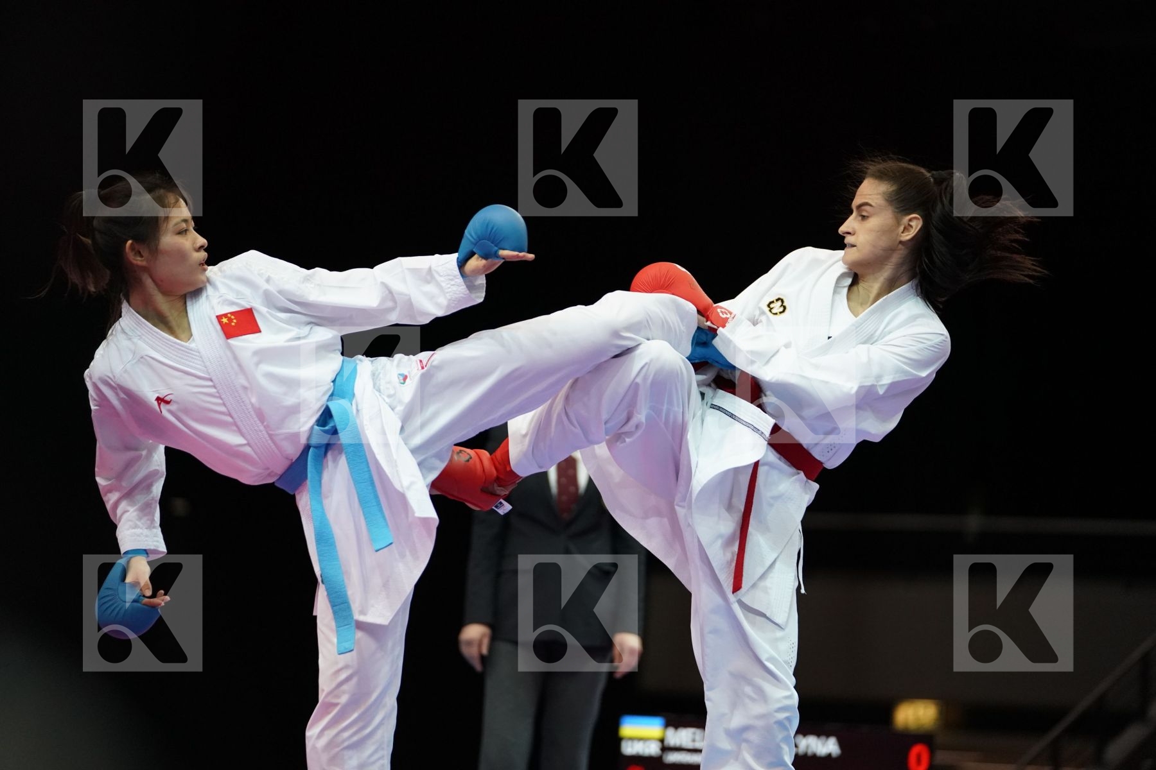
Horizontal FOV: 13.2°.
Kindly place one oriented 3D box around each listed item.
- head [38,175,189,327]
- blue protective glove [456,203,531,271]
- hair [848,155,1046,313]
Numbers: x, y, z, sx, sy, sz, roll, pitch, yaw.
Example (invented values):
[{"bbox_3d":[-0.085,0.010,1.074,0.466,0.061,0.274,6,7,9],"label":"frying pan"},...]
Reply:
[{"bbox_3d":[-0.868,-0.257,9.350,0.275,0.285,0.190,0,-4,0],"label":"head"},{"bbox_3d":[-0.160,-0.272,9.300,0.137,0.133,0.115,0,-4,3],"label":"blue protective glove"},{"bbox_3d":[0.704,-0.289,9.500,0.370,0.295,0.200,0,-4,-5],"label":"hair"}]

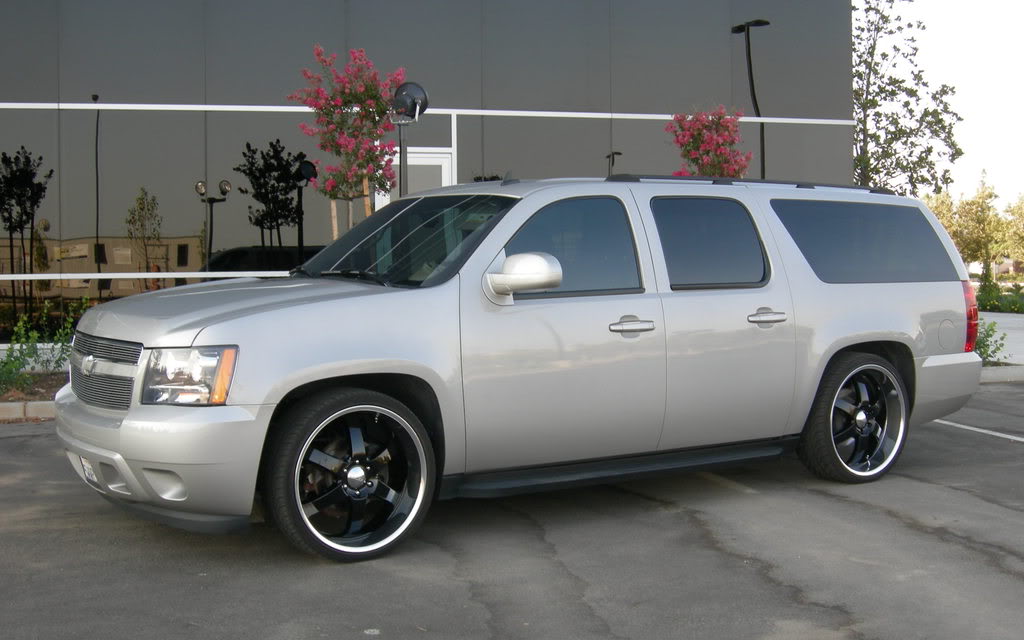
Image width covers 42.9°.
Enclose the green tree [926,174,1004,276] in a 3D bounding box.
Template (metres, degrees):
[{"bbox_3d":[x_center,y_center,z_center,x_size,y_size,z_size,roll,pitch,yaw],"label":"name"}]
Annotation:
[{"bbox_3d":[13.296,-2.481,37.972,2.400,3.527,2.400,0,3,0],"label":"green tree"}]

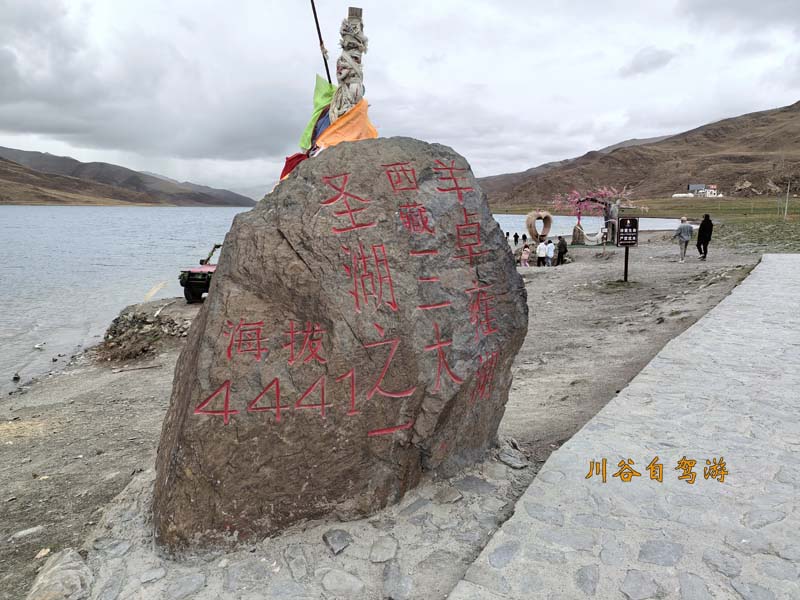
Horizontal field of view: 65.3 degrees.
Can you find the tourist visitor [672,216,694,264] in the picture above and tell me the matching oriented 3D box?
[{"bbox_3d":[10.722,-2.270,23.730,0.620,1.720,0.480,-3,9,-17],"label":"tourist visitor"}]

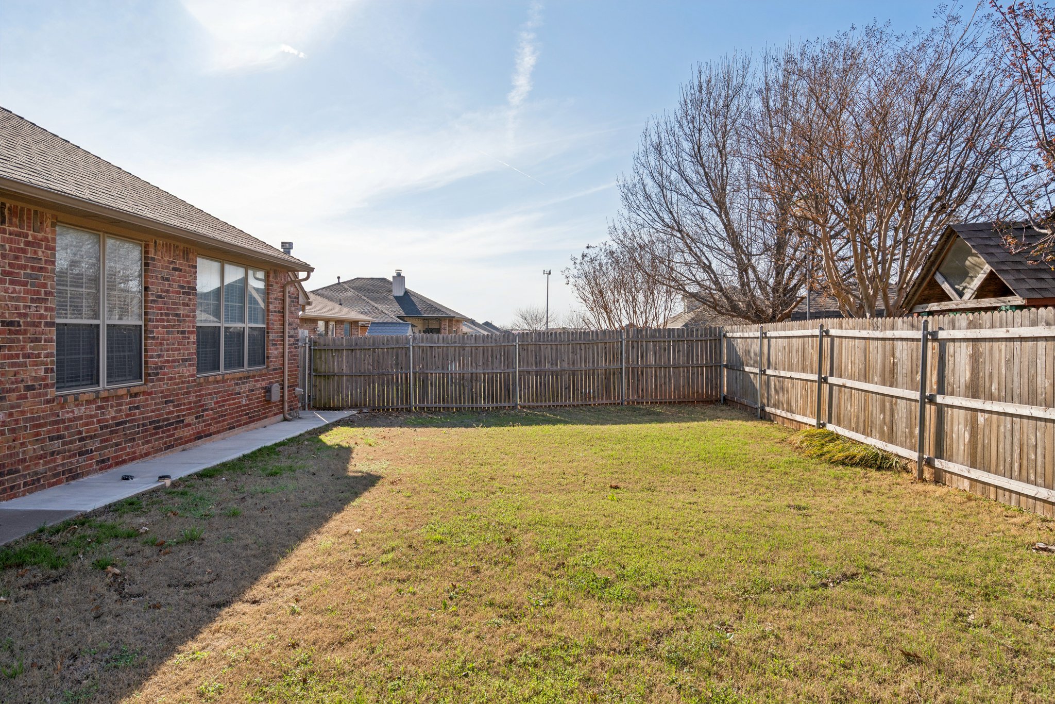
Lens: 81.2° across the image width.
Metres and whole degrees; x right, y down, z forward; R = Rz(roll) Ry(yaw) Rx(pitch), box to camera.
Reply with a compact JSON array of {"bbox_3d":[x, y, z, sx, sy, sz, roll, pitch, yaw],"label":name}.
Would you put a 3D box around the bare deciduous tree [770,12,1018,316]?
[{"bbox_3d":[6.550,-2.360,11.000,4.400,7.400,4.300,0,2,0],"label":"bare deciduous tree"}]

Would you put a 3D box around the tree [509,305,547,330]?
[{"bbox_3d":[0.100,-2.000,55.000,3.600,4.500,3.500,0,2,0],"label":"tree"}]

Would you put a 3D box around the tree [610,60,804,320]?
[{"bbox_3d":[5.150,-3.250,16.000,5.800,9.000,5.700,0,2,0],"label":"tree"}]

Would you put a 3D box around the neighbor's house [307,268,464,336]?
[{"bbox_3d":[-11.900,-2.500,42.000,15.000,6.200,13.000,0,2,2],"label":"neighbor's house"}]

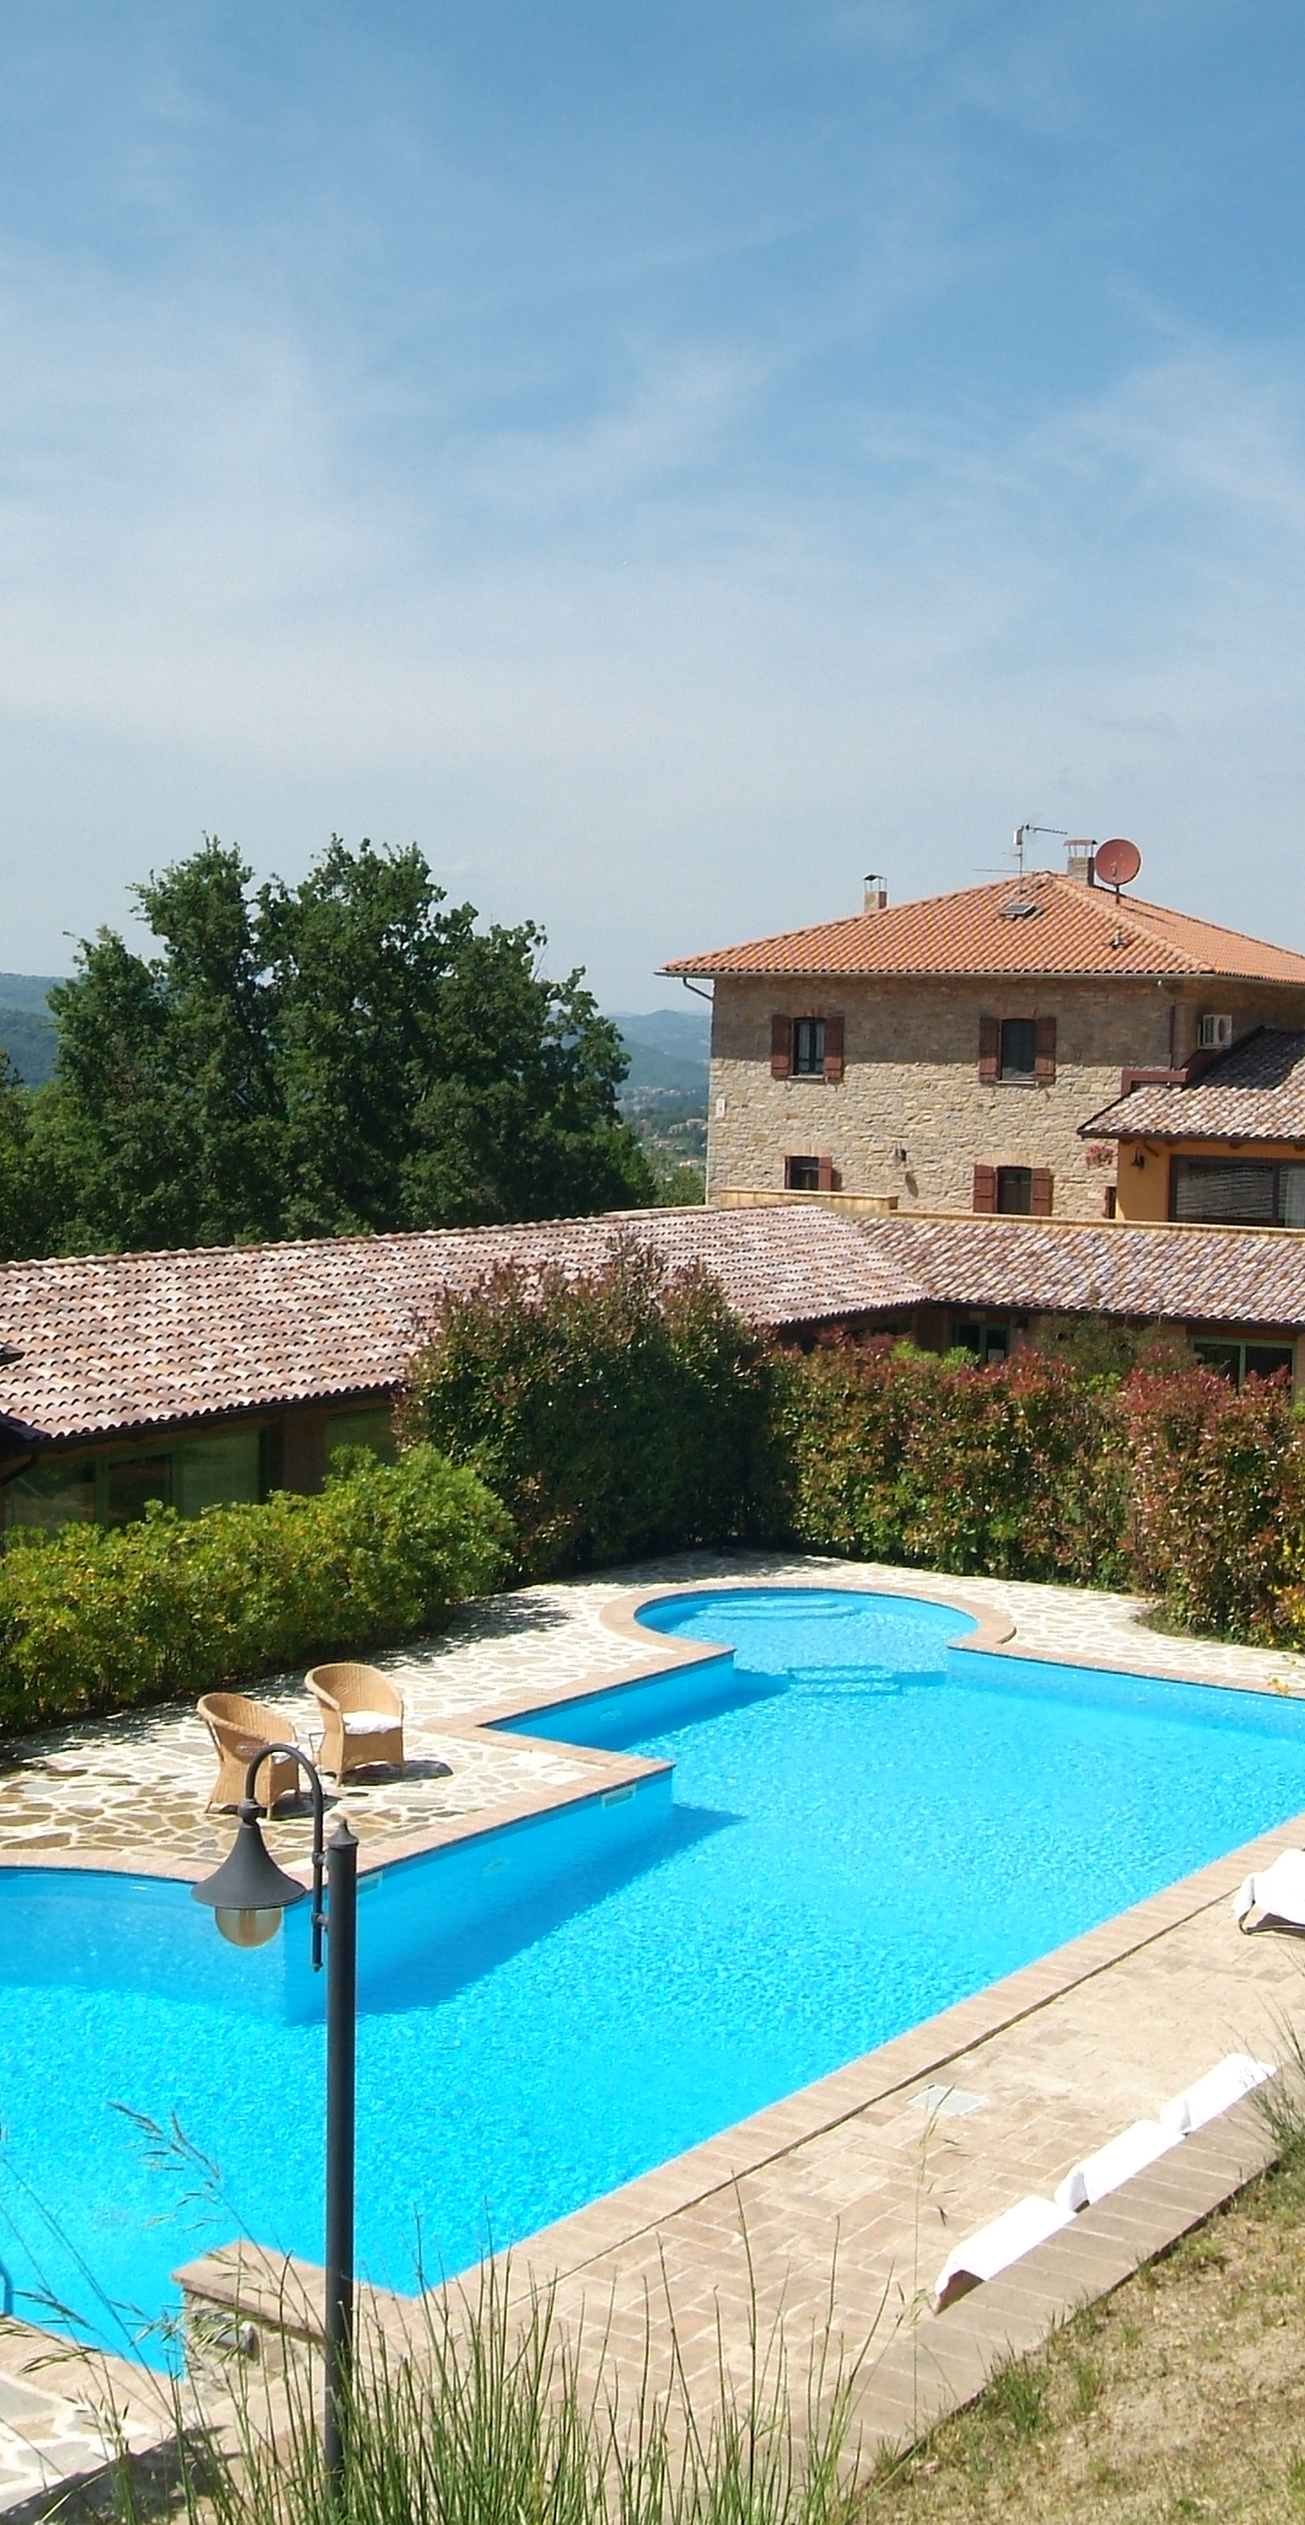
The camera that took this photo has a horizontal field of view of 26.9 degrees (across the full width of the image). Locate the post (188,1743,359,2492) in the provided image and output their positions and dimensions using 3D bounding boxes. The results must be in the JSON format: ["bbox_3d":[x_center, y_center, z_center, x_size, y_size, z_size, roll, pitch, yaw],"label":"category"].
[{"bbox_3d":[-1.488,3.376,10.659,0.770,3.020,0.450,3,5,28],"label":"post"}]

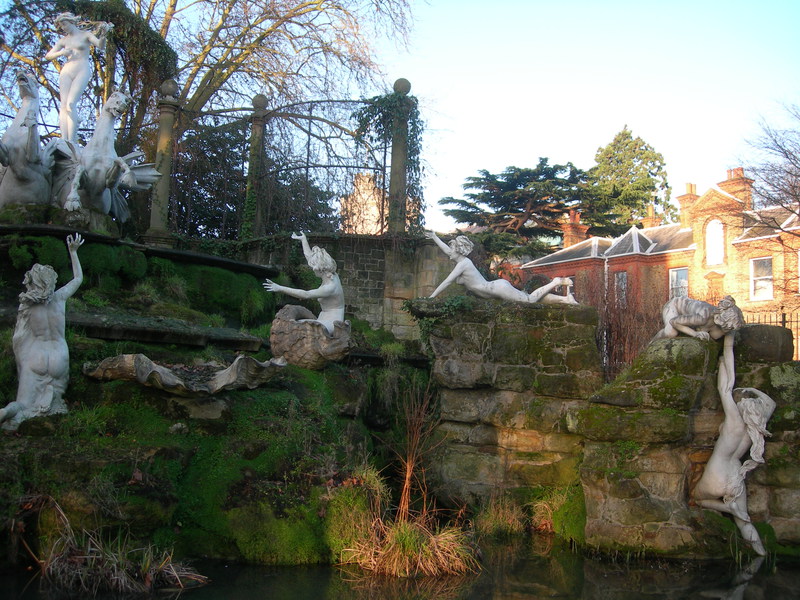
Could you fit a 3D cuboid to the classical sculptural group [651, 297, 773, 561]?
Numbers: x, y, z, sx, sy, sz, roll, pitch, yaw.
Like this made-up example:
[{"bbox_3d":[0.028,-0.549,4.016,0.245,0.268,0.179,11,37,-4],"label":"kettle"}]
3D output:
[{"bbox_3d":[3.443,1.367,9.800,1.200,2.750,1.000,1,-7,9],"label":"classical sculptural group"}]

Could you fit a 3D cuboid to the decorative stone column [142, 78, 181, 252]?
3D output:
[{"bbox_3d":[-4.515,-2.630,16.800,0.580,3.200,0.580,2,-7,0],"label":"decorative stone column"}]

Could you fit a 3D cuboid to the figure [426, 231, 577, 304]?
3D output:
[{"bbox_3d":[1.422,-0.441,12.300,2.070,0.980,0.680,2,-7,3],"label":"figure"}]

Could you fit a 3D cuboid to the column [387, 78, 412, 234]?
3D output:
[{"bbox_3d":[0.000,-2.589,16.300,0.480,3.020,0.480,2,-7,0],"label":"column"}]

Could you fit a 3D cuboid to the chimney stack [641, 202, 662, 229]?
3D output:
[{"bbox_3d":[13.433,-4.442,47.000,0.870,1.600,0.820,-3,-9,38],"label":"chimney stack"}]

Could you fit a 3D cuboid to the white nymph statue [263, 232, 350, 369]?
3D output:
[{"bbox_3d":[-1.317,0.007,12.500,1.080,1.860,0.900,0,-8,17],"label":"white nymph statue"}]

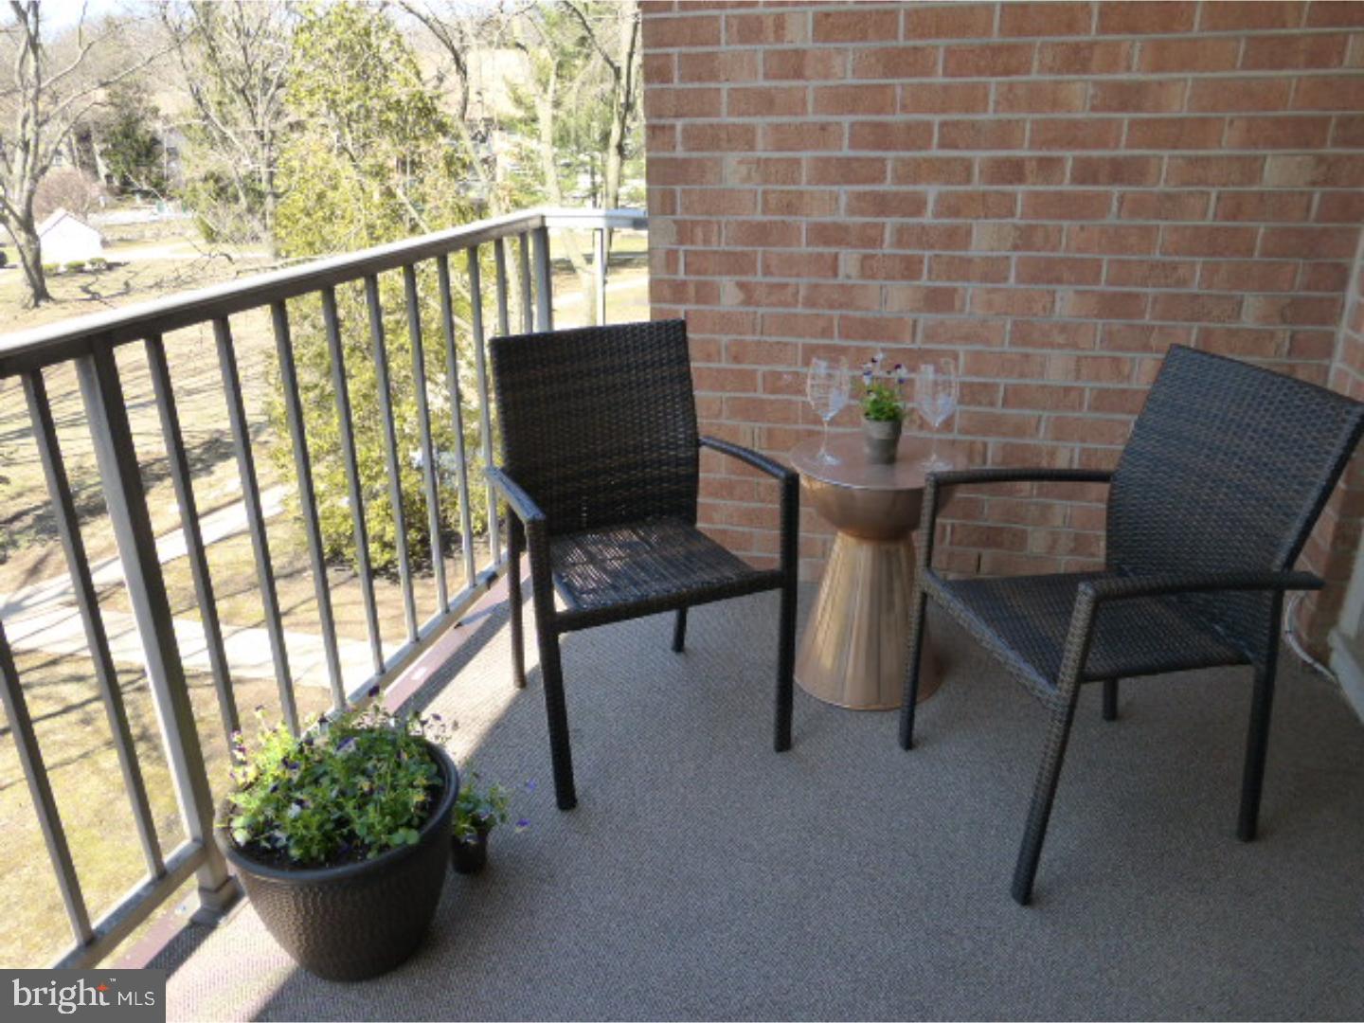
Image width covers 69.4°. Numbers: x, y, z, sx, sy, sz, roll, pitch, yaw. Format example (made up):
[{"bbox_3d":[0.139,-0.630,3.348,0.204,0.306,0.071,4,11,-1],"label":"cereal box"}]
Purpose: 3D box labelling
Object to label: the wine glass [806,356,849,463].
[{"bbox_3d":[0.336,-0.227,2.231,0.097,0.232,0.097,3,22,8],"label":"wine glass"}]

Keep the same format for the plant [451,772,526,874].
[{"bbox_3d":[-0.363,0.556,1.801,0.145,0.200,0.130,-6,22,-13],"label":"plant"}]

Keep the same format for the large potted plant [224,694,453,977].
[{"bbox_3d":[-0.546,0.529,1.616,0.380,0.390,0.380,-9,23,-21],"label":"large potted plant"}]

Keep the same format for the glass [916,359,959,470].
[{"bbox_3d":[0.577,-0.213,2.186,0.097,0.234,0.097,5,22,14],"label":"glass"}]

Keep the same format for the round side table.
[{"bbox_3d":[0.447,0.136,2.372,0.386,0.548,0.386,4,22,11],"label":"round side table"}]

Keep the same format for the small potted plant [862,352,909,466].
[{"bbox_3d":[0.461,-0.228,2.220,0.112,0.240,0.105,4,22,11],"label":"small potted plant"}]

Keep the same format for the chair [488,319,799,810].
[{"bbox_3d":[-0.109,0.071,2.125,0.550,0.860,0.560,-9,23,-21],"label":"chair"}]

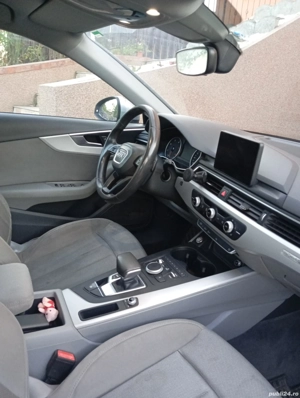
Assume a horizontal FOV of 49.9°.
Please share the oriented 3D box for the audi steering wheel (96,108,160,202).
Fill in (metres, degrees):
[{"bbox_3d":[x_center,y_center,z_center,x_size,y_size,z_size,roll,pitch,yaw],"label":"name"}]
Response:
[{"bbox_3d":[-0.079,-0.160,1.165,0.085,0.370,0.370,19,10,-32],"label":"audi steering wheel"}]

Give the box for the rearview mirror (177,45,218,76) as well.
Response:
[{"bbox_3d":[0.104,-0.325,0.765,0.038,0.064,0.228,-6,22,-10],"label":"rearview mirror"}]

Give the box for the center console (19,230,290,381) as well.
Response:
[{"bbox_3d":[0.001,0.281,0.940,0.780,0.260,0.240,-7,22,-23],"label":"center console"}]

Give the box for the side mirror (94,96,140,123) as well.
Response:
[{"bbox_3d":[-0.166,-0.448,1.623,0.135,0.133,0.220,-15,26,-37],"label":"side mirror"}]

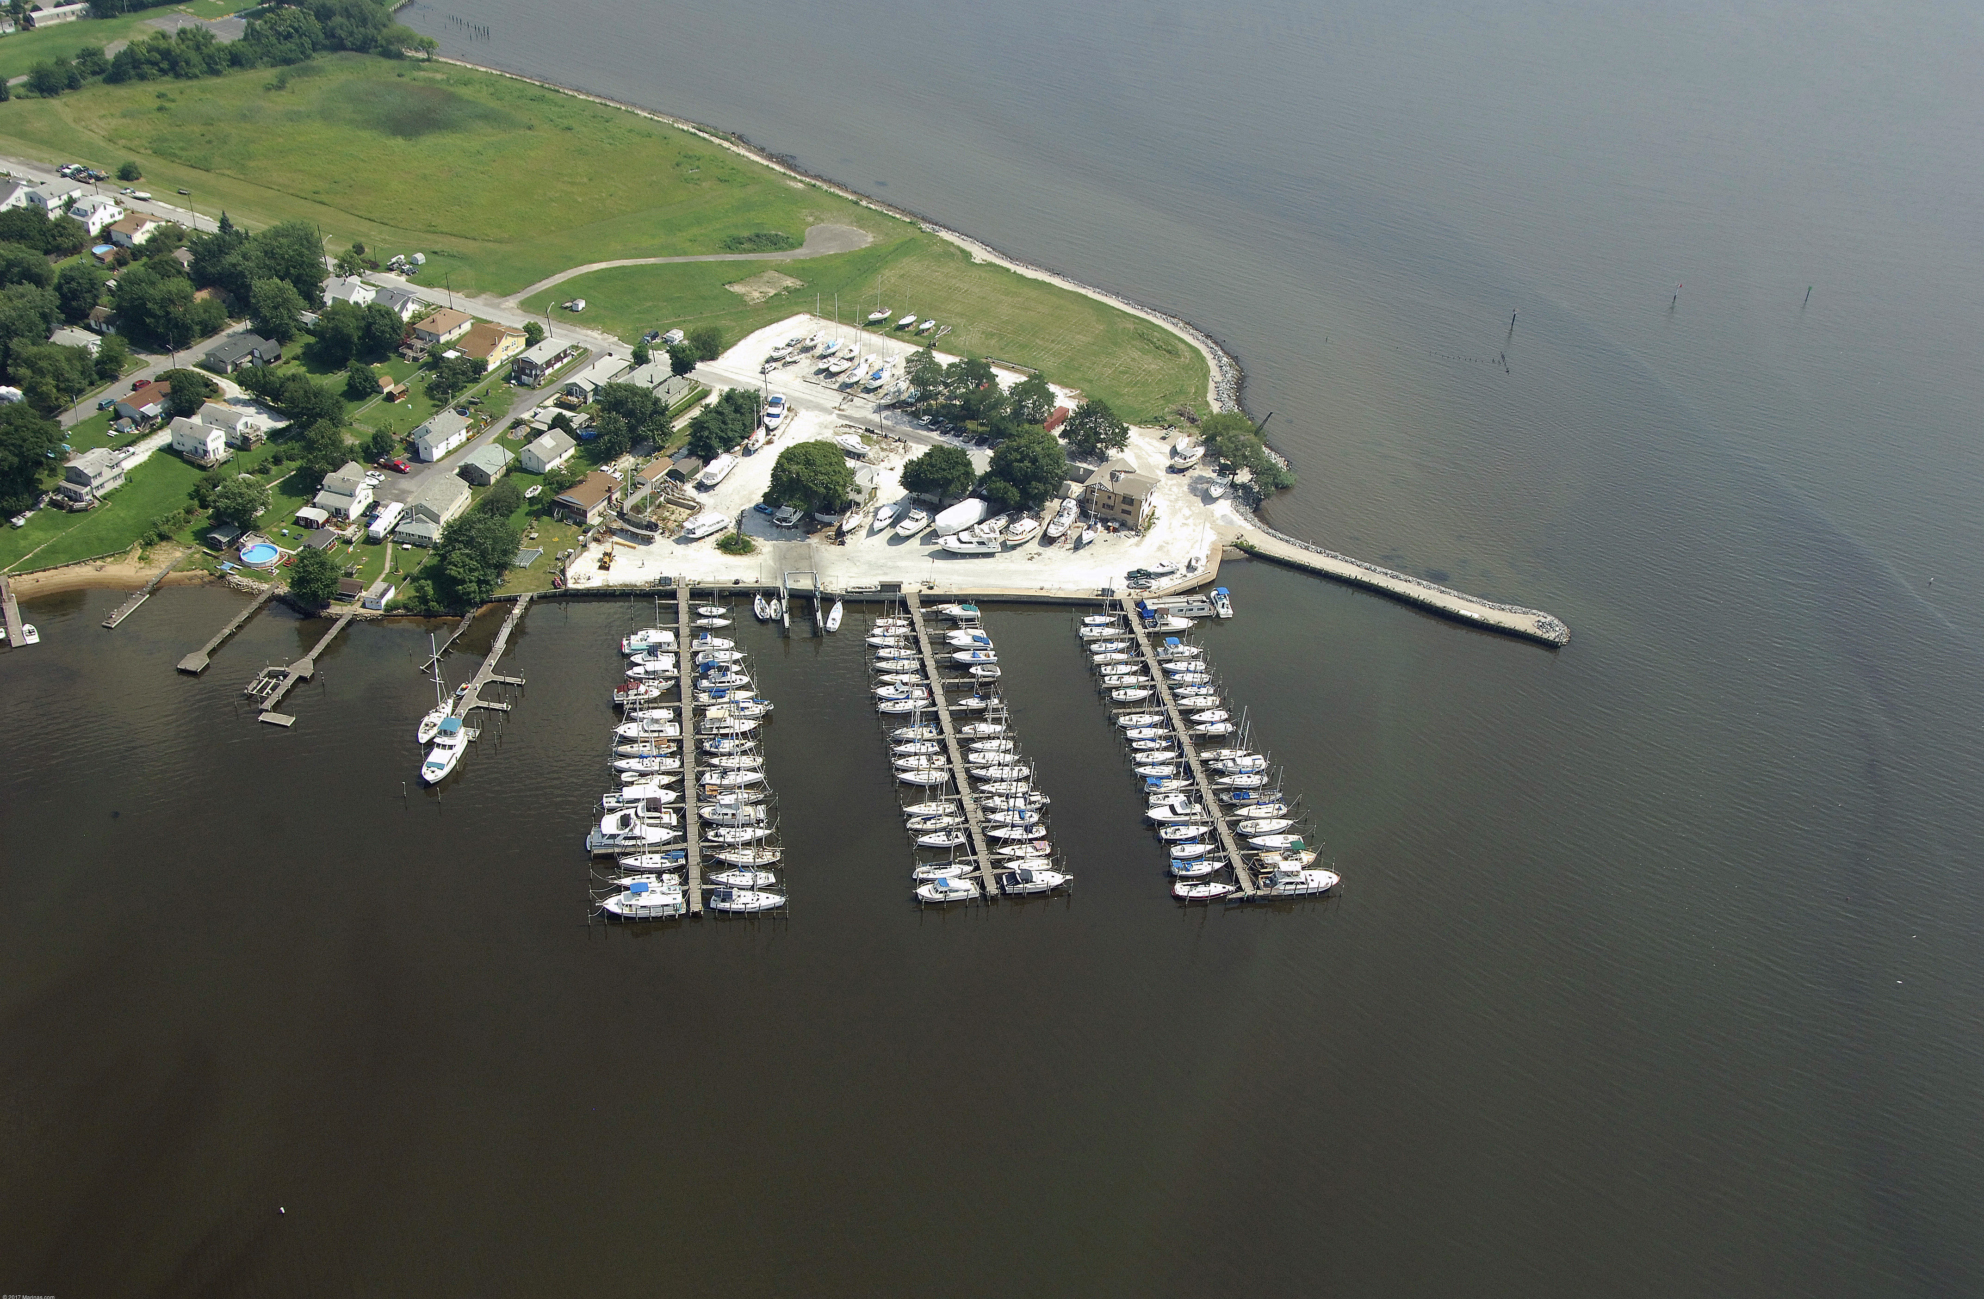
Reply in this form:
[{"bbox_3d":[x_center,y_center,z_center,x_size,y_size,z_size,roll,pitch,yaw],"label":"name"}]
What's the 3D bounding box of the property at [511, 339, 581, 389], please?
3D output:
[{"bbox_3d":[-103.877,-67.052,458.760,6.430,6.720,12.000,18,37,18],"label":"property"}]

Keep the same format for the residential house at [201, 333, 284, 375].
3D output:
[{"bbox_3d":[-170.795,-67.647,453.125,12.680,4.300,11.970,19,37,19],"label":"residential house"}]

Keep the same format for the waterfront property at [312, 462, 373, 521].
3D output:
[{"bbox_3d":[-132.430,-32.790,405.187,8.450,7.200,9.600,15,36,13],"label":"waterfront property"}]

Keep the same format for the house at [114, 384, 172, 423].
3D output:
[{"bbox_3d":[-180.880,-54.250,426.780,7.500,3.800,12.120,20,37,22],"label":"house"}]

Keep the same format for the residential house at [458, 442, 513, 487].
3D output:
[{"bbox_3d":[-105.082,-38.884,413.250,7.200,4.100,10.000,13,34,13],"label":"residential house"}]

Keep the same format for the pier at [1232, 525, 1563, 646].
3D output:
[{"bbox_3d":[85.356,-13.612,413.134,71.000,2.200,15.000,20,37,20],"label":"pier"}]

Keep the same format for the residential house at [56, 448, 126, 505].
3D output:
[{"bbox_3d":[-180.294,-35.179,395.763,7.600,6.400,11.000,15,34,16],"label":"residential house"}]

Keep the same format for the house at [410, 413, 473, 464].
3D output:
[{"bbox_3d":[-117.700,-45.507,419.951,6.500,6.100,11.700,16,35,17],"label":"house"}]

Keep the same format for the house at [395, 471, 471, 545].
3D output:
[{"bbox_3d":[-111.189,-28.059,394.200,8.800,5.900,18.500,10,33,8],"label":"house"}]

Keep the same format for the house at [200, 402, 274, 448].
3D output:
[{"bbox_3d":[-160.460,-48.140,417.690,11.720,6.500,5.200,18,36,19],"label":"house"}]

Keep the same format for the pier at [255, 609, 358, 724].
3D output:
[{"bbox_3d":[-120.653,3.107,354.981,8.411,1.400,36.001,10,33,8],"label":"pier"}]

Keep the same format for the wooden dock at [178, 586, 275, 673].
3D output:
[{"bbox_3d":[-139.188,-4.040,363.559,4.546,1.400,30.833,10,33,8],"label":"wooden dock"}]

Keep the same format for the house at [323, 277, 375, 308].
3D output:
[{"bbox_3d":[-156.001,-87.148,481.593,7.570,6.110,8.920,19,37,19],"label":"house"}]

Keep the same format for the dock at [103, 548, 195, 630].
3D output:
[{"bbox_3d":[-158.400,-11.150,373.170,2.400,1.800,26.820,10,34,9],"label":"dock"}]

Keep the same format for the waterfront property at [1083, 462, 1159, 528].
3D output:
[{"bbox_3d":[27.472,-32.864,417.787,11.900,8.700,11.500,15,34,15],"label":"waterfront property"}]

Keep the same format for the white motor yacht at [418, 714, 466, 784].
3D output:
[{"bbox_3d":[-92.270,17.520,334.650,4.800,5.600,15.800,4,34,0],"label":"white motor yacht"}]

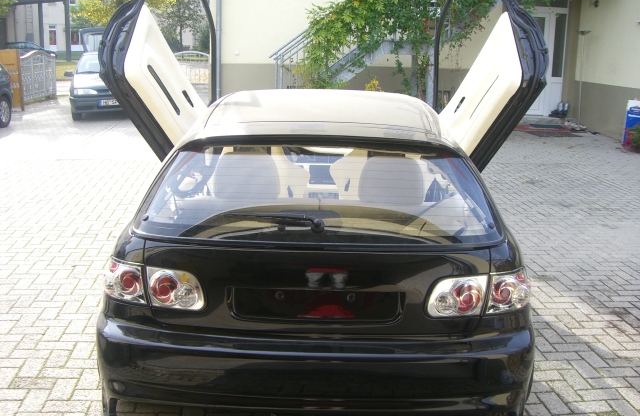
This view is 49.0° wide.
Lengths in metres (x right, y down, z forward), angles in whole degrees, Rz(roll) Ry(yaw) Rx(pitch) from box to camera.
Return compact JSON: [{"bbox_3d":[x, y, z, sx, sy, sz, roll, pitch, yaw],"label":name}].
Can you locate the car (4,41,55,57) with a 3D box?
[{"bbox_3d":[-23.245,-12.672,56.707,4.250,1.430,1.700,1,13,0],"label":"car"}]

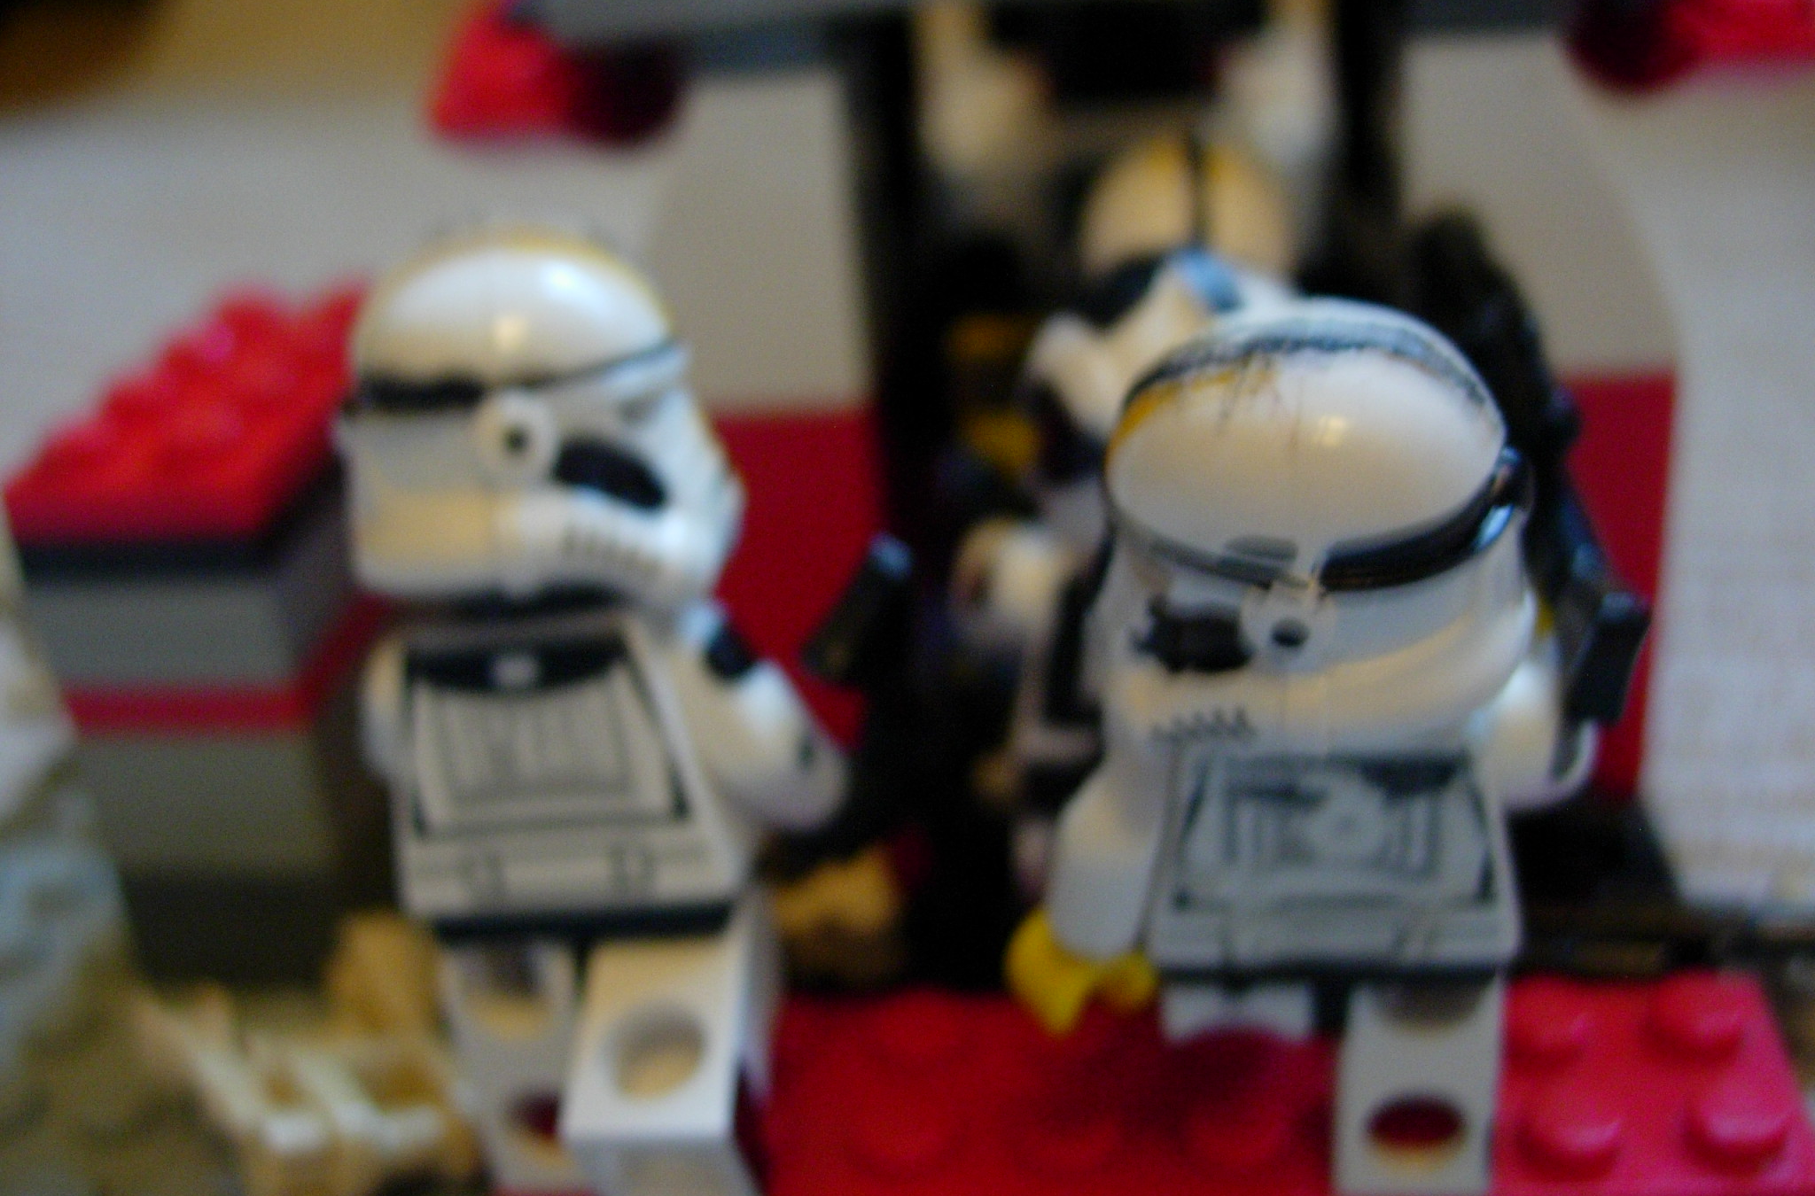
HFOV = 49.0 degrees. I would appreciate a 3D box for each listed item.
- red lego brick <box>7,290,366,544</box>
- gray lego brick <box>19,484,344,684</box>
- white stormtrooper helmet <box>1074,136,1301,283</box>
[{"bbox_3d":[-0.045,-0.012,0.132,0.016,0.005,0.033,-1,24,5],"label":"red lego brick"},{"bbox_3d":[-0.044,-0.004,0.136,0.016,0.006,0.032,-1,24,5],"label":"gray lego brick"},{"bbox_3d":[0.018,-0.021,0.125,0.014,0.015,0.016,-1,24,5],"label":"white stormtrooper helmet"}]

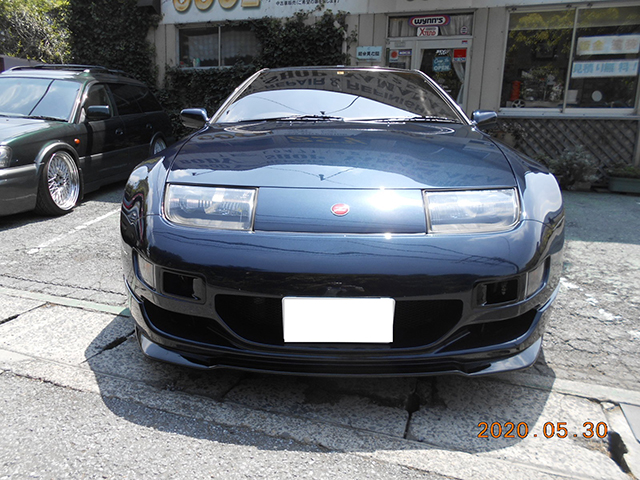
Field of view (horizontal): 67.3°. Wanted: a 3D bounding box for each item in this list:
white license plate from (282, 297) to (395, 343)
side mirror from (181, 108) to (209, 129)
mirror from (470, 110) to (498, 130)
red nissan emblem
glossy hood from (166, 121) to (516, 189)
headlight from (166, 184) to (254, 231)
[{"bbox_3d":[0.057,0.239,1.432,0.330,0.165,0.012,1,25,2],"label":"white license plate"},{"bbox_3d":[-0.773,-0.748,2.960,0.165,0.125,0.130,1,14,2],"label":"side mirror"},{"bbox_3d":[0.992,-0.721,2.900,0.165,0.125,0.130,1,14,2],"label":"mirror"},{"bbox_3d":[0.064,-0.095,1.490,0.058,0.053,0.010,1,-28,2],"label":"red nissan emblem"},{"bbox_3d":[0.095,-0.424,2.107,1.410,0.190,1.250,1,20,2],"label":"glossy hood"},{"bbox_3d":[-0.345,-0.114,1.565,0.320,0.130,0.210,1,4,2],"label":"headlight"}]

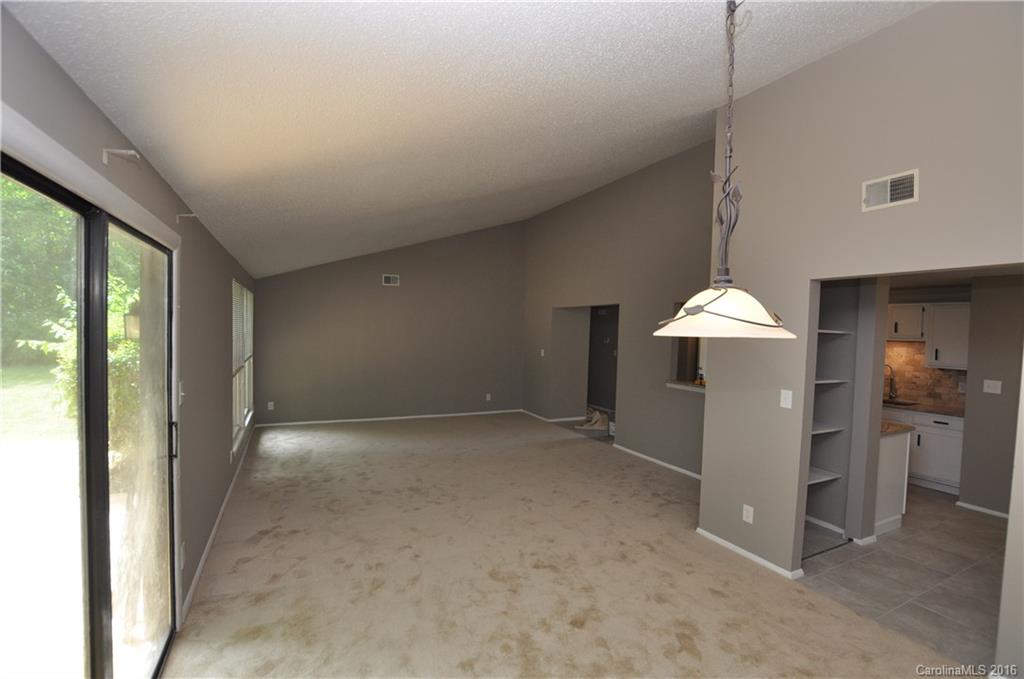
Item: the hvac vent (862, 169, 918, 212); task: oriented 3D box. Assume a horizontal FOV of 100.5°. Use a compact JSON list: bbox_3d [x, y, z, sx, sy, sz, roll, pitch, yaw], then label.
[{"bbox_3d":[2.199,-0.863,2.473,0.025,0.186,0.272,1,2,-27],"label":"hvac vent"}]

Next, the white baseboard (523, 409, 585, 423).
[{"bbox_3d":[0.805,1.465,8.383,0.825,0.052,0.995,1,2,-27],"label":"white baseboard"}]

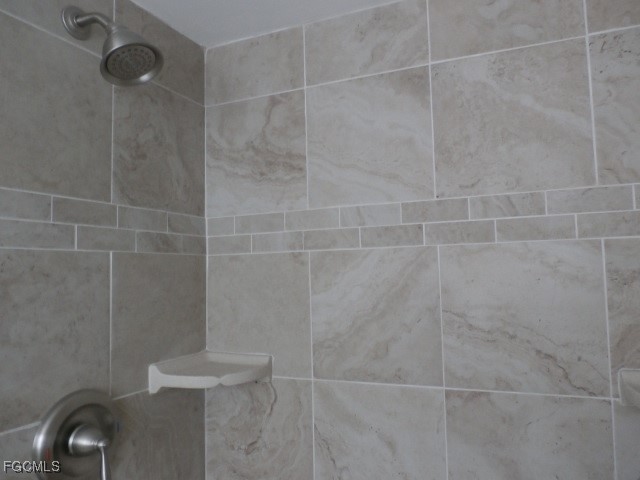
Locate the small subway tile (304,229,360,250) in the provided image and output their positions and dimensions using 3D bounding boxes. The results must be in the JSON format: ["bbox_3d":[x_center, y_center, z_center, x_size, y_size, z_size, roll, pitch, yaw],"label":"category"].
[{"bbox_3d":[0.031,-0.001,1.158,0.151,0.050,0.011,-3,-4,23],"label":"small subway tile"}]

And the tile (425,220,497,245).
[{"bbox_3d":[0.311,-0.015,1.028,0.149,0.049,0.011,-3,-4,23],"label":"tile"}]

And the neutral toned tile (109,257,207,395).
[{"bbox_3d":[-0.385,0.194,1.140,0.011,0.315,0.328,-3,-4,23],"label":"neutral toned tile"}]

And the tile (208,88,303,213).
[{"bbox_3d":[-0.179,-0.231,1.285,0.321,0.321,0.012,-3,-4,23],"label":"tile"}]

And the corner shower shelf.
[{"bbox_3d":[-0.271,0.330,1.179,0.298,0.066,0.218,0,-4,-22],"label":"corner shower shelf"}]

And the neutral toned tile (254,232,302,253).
[{"bbox_3d":[-0.109,0.007,1.203,0.149,0.049,0.011,-3,-4,23],"label":"neutral toned tile"}]

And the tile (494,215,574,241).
[{"bbox_3d":[0.452,-0.022,0.969,0.150,0.049,0.011,-3,-4,23],"label":"tile"}]

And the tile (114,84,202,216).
[{"bbox_3d":[-0.392,-0.226,1.161,0.011,0.313,0.310,-3,-5,26],"label":"tile"}]

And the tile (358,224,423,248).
[{"bbox_3d":[0.172,-0.008,1.097,0.151,0.050,0.011,-3,-4,23],"label":"tile"}]

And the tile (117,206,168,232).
[{"bbox_3d":[-0.417,-0.046,1.088,0.011,0.049,0.149,-3,-5,26],"label":"tile"}]

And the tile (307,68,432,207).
[{"bbox_3d":[0.117,-0.243,1.135,0.317,0.315,0.011,-3,-4,23],"label":"tile"}]

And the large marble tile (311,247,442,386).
[{"bbox_3d":[0.130,0.182,1.130,0.324,0.319,0.012,-3,-4,23],"label":"large marble tile"}]

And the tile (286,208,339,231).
[{"bbox_3d":[-0.018,-0.051,1.206,0.153,0.051,0.012,-3,-4,23],"label":"tile"}]

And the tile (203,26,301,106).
[{"bbox_3d":[-0.185,-0.481,1.302,0.321,0.173,0.012,-3,-4,23],"label":"tile"}]

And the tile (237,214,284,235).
[{"bbox_3d":[-0.158,-0.042,1.227,0.149,0.049,0.011,-3,-4,23],"label":"tile"}]

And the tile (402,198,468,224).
[{"bbox_3d":[0.271,-0.065,1.083,0.152,0.051,0.012,-3,-4,23],"label":"tile"}]

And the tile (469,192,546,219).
[{"bbox_3d":[0.405,-0.073,1.001,0.151,0.050,0.011,-3,-4,23],"label":"tile"}]

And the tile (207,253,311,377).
[{"bbox_3d":[-0.169,0.198,1.257,0.321,0.319,0.012,-3,-4,23],"label":"tile"}]

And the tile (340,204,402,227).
[{"bbox_3d":[0.122,-0.057,1.110,0.149,0.049,0.011,-3,-4,23],"label":"tile"}]

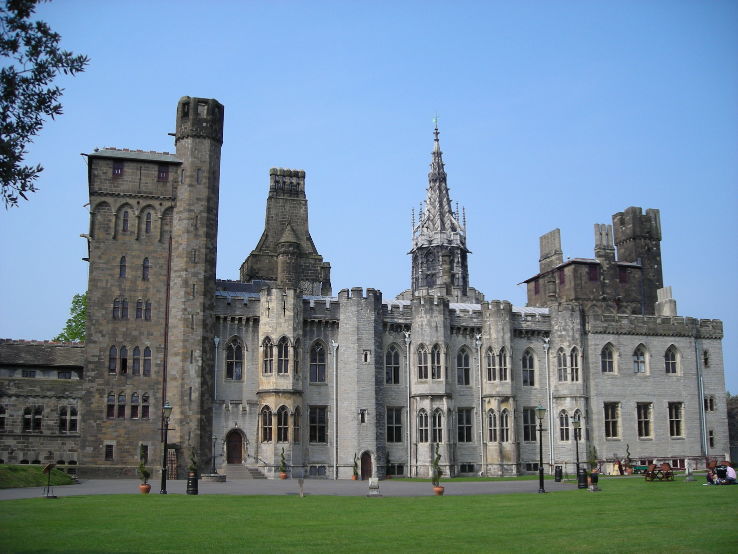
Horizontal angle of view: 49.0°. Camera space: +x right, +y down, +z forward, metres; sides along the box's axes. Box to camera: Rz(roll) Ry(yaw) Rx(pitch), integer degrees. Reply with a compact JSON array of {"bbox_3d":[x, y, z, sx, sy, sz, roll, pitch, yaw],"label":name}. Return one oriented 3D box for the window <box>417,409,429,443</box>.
[{"bbox_3d":[4.030,11.006,59.988,0.960,2.508,0.300,-5,-12,26],"label":"window"}]

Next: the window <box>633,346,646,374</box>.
[{"bbox_3d":[22.475,6.801,67.210,1.233,2.404,0.300,3,-11,-15],"label":"window"}]

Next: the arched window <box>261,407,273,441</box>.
[{"bbox_3d":[-6.916,9.984,54.948,0.861,2.435,0.300,-5,-11,23],"label":"arched window"}]

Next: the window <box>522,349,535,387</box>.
[{"bbox_3d":[12.554,7.123,63.785,1.190,2.983,0.300,4,-11,-21],"label":"window"}]

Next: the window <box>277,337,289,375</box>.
[{"bbox_3d":[-5.912,5.414,55.710,0.851,2.574,0.300,4,-11,-21],"label":"window"}]

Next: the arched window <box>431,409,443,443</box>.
[{"bbox_3d":[4.973,10.821,59.051,0.849,2.437,0.300,4,-11,-21],"label":"arched window"}]

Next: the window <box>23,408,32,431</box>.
[{"bbox_3d":[-23.500,9.746,55.825,0.669,1.694,0.300,4,-11,-18],"label":"window"}]

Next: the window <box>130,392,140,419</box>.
[{"bbox_3d":[-14.991,8.266,52.043,0.543,1.699,0.300,3,-12,-17],"label":"window"}]

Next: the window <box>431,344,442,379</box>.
[{"bbox_3d":[5.045,6.374,60.758,0.934,2.616,0.300,4,-11,-18],"label":"window"}]

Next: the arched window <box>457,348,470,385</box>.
[{"bbox_3d":[6.731,6.371,57.805,1.062,2.739,0.250,4,-12,-19],"label":"arched window"}]

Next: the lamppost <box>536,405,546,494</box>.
[{"bbox_3d":[7.637,7.605,35.876,0.470,3.876,0.470,0,-11,0],"label":"lamppost"}]

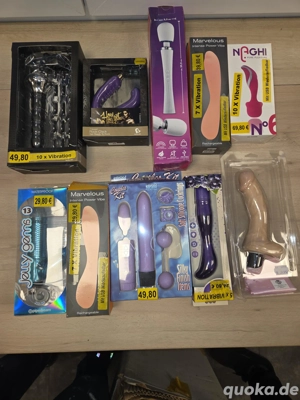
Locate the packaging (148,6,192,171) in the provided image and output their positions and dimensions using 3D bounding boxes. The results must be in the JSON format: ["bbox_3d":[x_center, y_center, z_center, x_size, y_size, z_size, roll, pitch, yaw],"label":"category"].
[{"bbox_3d":[0.042,-0.255,0.619,0.078,0.072,0.363,-2,83,-1],"label":"packaging"}]

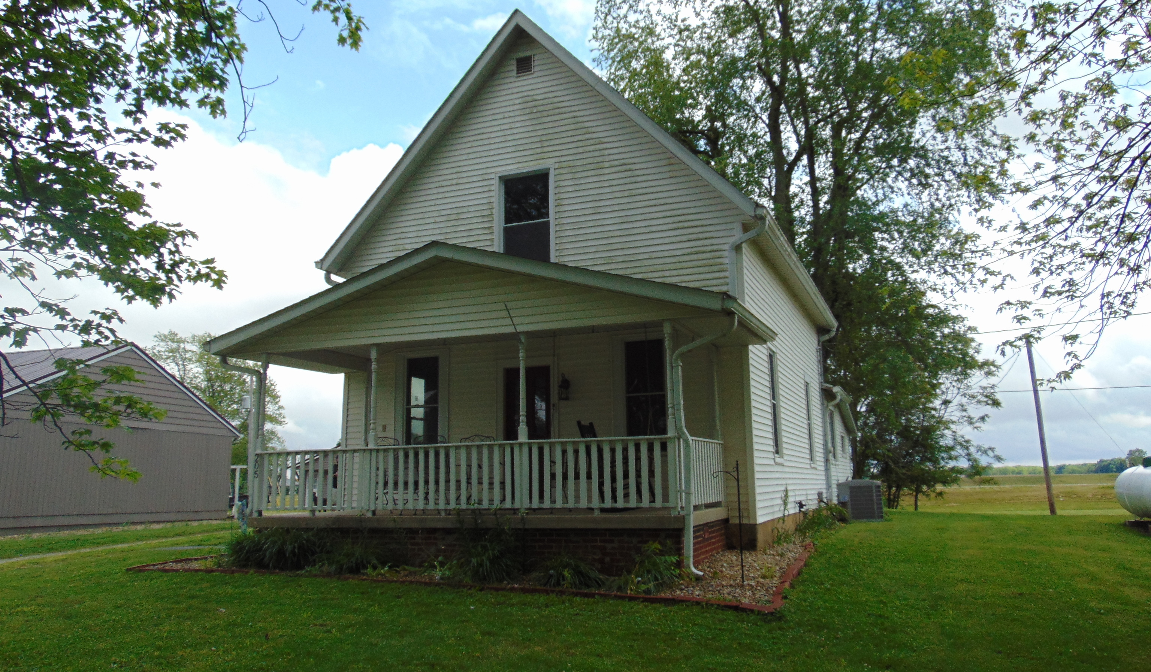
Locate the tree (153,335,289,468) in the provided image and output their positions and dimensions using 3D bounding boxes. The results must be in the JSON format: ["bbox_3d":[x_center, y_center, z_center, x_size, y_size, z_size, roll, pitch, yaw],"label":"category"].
[{"bbox_3d":[-19.314,4.253,44.208,8.000,9.180,8.000,4,-11,-23],"label":"tree"}]

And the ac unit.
[{"bbox_3d":[6.163,3.573,18.000,0.870,0.880,0.870,-5,-11,23],"label":"ac unit"}]

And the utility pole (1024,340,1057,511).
[{"bbox_3d":[15.377,2.928,27.564,0.220,5.940,0.220,-8,-12,28],"label":"utility pole"}]

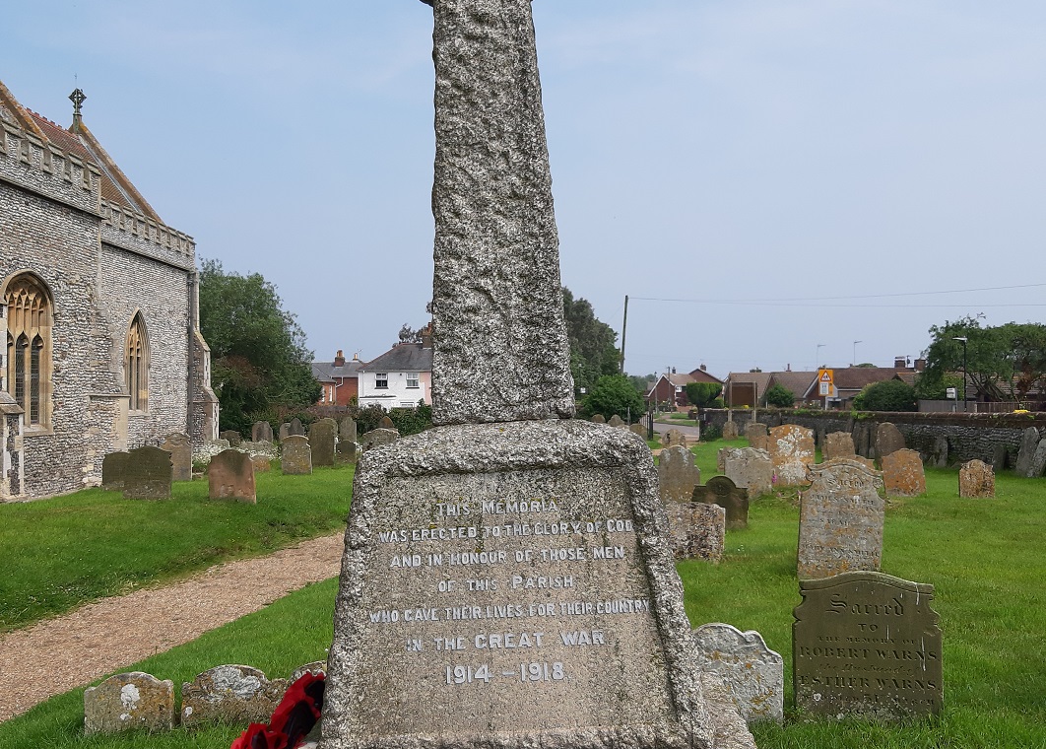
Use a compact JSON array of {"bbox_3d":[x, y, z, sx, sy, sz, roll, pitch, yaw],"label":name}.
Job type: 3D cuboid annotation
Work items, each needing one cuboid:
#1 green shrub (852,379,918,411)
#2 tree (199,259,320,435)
[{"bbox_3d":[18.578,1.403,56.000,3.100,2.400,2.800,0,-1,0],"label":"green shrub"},{"bbox_3d":[-13.932,-1.306,52.000,8.229,8.377,8.229,0,-2,0],"label":"tree"}]

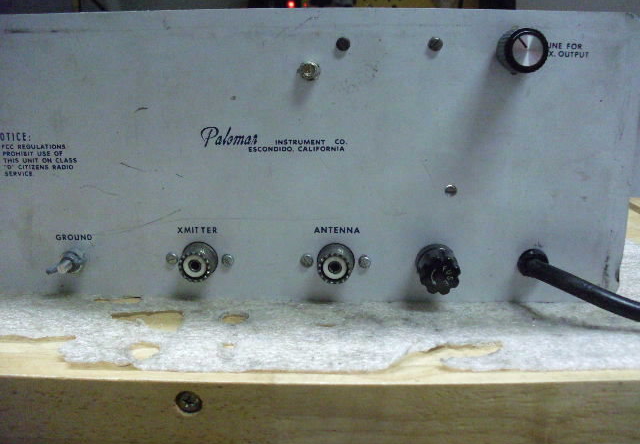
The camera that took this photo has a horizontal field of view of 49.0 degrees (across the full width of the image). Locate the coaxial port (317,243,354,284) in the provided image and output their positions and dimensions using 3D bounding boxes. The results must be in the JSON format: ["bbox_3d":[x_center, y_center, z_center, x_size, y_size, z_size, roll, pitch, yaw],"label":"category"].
[{"bbox_3d":[0.007,0.019,0.315,0.017,0.017,0.011,1,15,3],"label":"coaxial port"}]

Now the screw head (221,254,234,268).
[{"bbox_3d":[-0.042,0.018,0.322,0.006,0.006,0.002,1,15,3],"label":"screw head"}]

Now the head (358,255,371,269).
[{"bbox_3d":[0.020,0.018,0.318,0.006,0.006,0.002,1,15,3],"label":"head"}]

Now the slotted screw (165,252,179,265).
[{"bbox_3d":[-0.068,0.017,0.323,0.006,0.006,0.002,1,15,3],"label":"slotted screw"}]

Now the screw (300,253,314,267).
[{"bbox_3d":[-0.006,0.018,0.319,0.006,0.006,0.002,1,15,3],"label":"screw"}]

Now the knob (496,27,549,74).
[{"bbox_3d":[0.082,-0.069,0.283,0.017,0.017,0.017,1,15,3],"label":"knob"}]

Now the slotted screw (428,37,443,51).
[{"bbox_3d":[0.048,-0.074,0.292,0.006,0.006,0.002,1,15,3],"label":"slotted screw"}]

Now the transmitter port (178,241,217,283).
[{"bbox_3d":[-0.056,0.019,0.319,0.017,0.017,0.011,1,15,3],"label":"transmitter port"}]

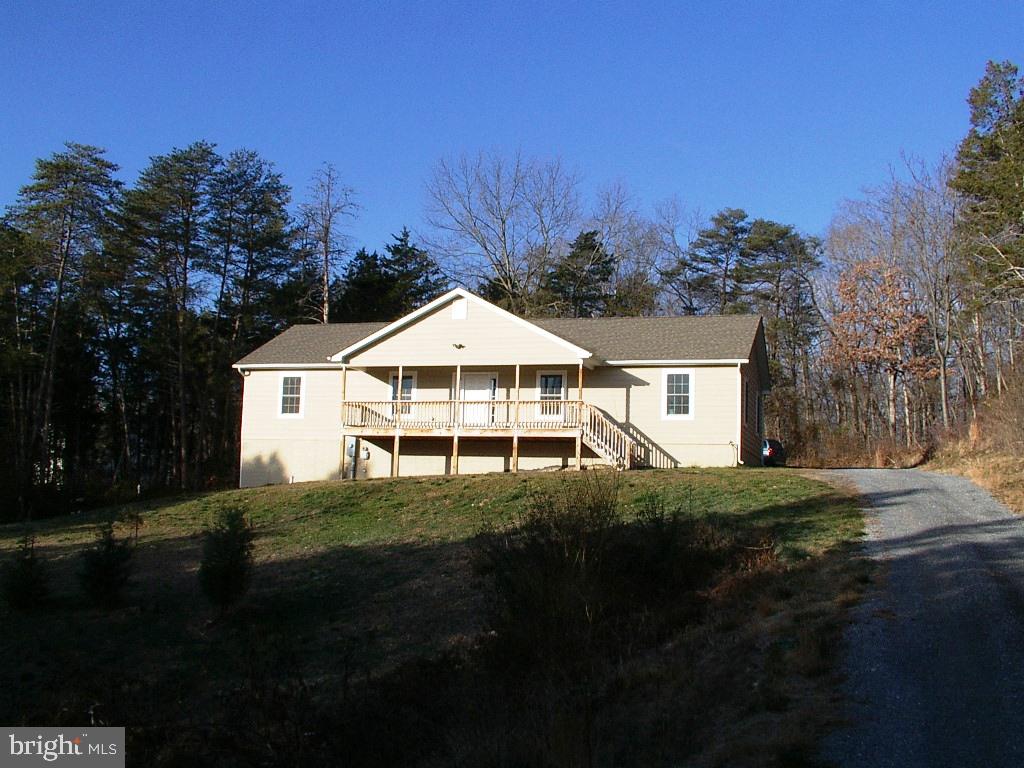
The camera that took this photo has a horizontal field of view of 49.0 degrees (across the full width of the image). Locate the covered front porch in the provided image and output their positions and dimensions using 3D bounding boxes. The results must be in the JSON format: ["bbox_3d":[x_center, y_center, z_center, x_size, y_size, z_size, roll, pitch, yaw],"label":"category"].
[{"bbox_3d":[-0.761,1.314,38.904,10.450,4.050,1.950,0,-7,17],"label":"covered front porch"}]

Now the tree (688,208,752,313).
[{"bbox_3d":[11.407,-2.365,61.194,3.900,14.720,3.900,2,-6,0],"label":"tree"}]

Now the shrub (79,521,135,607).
[{"bbox_3d":[-5.158,2.271,14.300,0.680,1.060,0.680,2,-6,0],"label":"shrub"}]

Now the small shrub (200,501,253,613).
[{"bbox_3d":[-3.568,2.161,14.000,0.680,1.290,0.680,2,-6,0],"label":"small shrub"}]

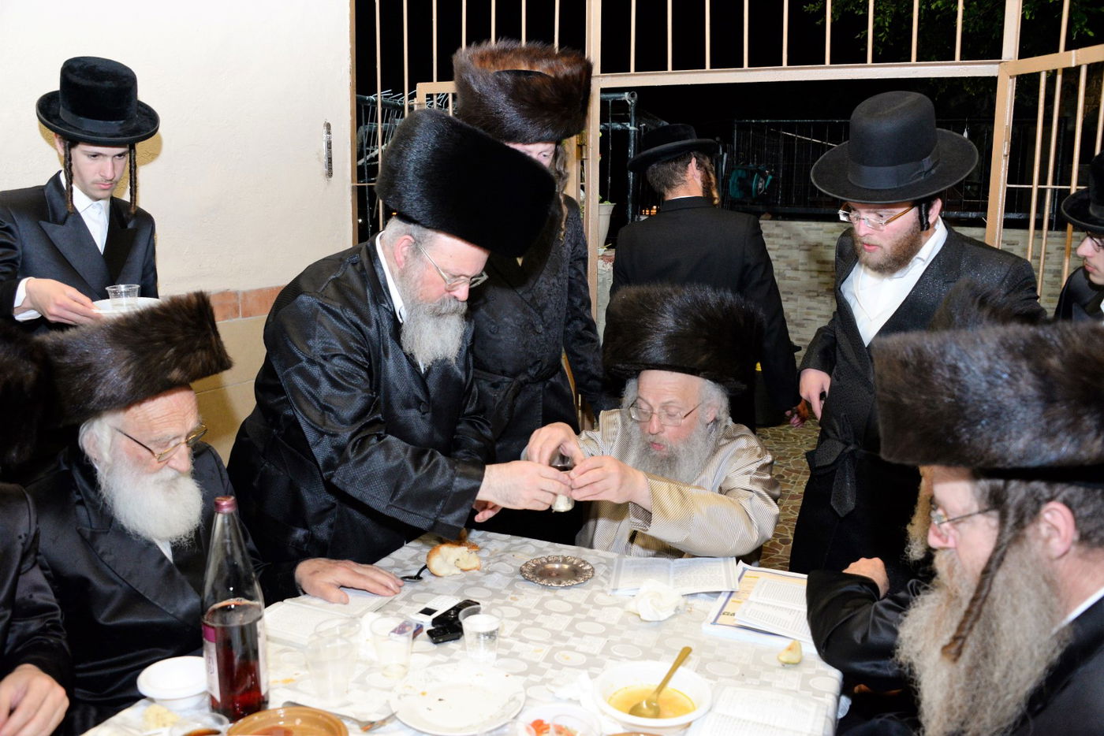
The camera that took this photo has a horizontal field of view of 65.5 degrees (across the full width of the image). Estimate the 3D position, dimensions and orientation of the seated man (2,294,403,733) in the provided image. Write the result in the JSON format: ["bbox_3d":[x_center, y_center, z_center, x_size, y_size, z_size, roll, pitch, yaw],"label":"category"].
[{"bbox_3d":[-0.604,0.511,1.543,0.720,1.290,0.620,5,11,25],"label":"seated man"}]

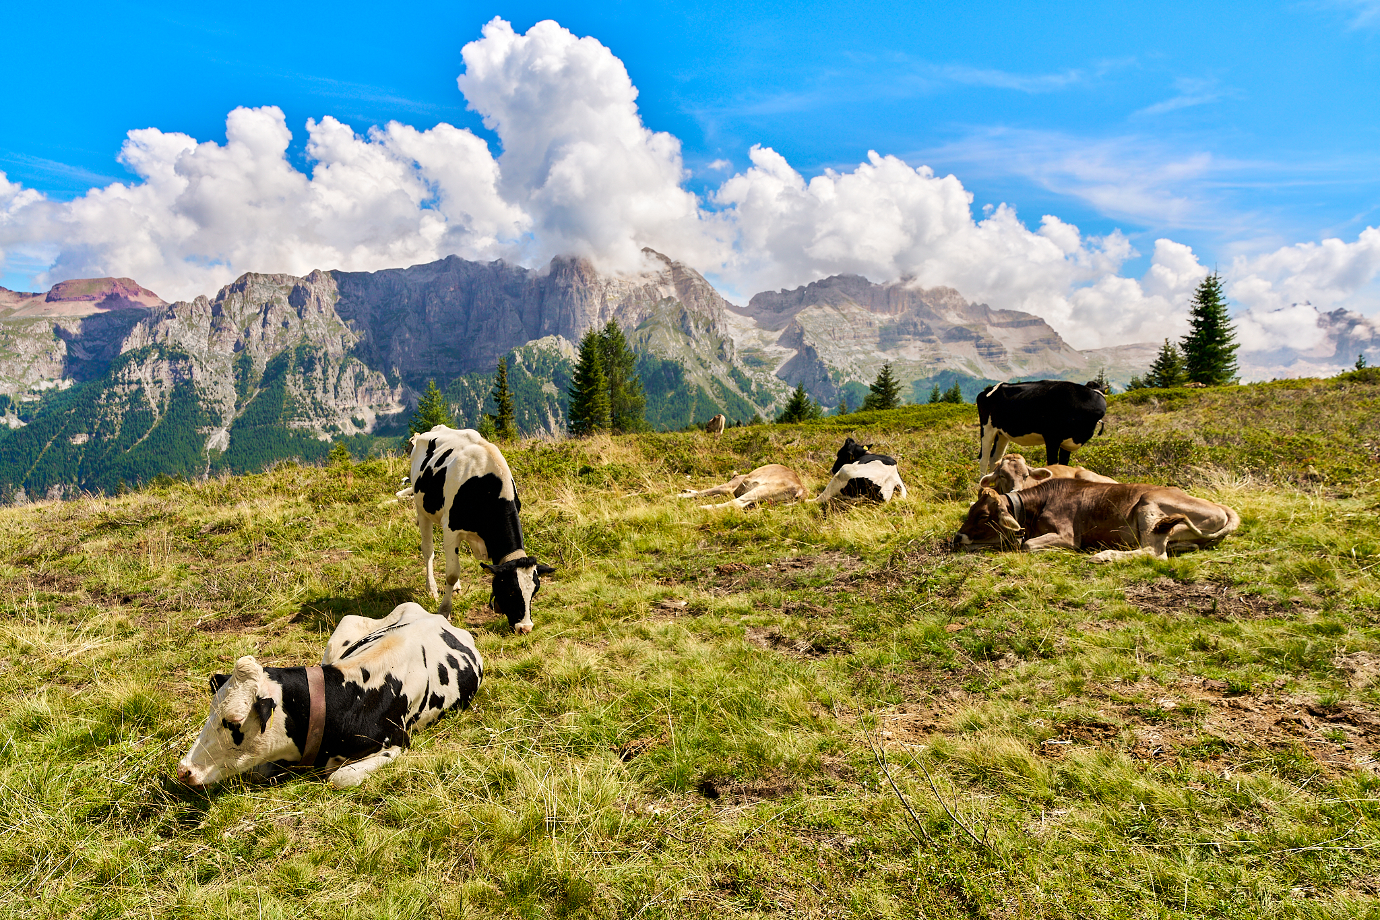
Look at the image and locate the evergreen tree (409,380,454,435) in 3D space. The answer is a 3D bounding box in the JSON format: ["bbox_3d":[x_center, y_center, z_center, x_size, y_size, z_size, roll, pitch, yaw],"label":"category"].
[{"bbox_3d":[-9.600,-1.550,34.500,1.900,3.000,1.900,0,3,0],"label":"evergreen tree"}]

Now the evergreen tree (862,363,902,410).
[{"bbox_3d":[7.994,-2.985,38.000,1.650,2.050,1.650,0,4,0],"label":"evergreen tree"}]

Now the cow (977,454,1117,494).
[{"bbox_3d":[3.600,0.300,8.800,1.900,0.680,0.750,-2,4,-26],"label":"cow"}]

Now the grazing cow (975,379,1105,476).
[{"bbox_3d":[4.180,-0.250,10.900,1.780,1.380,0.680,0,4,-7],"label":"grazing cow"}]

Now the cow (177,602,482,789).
[{"bbox_3d":[-1.580,0.980,4.500,0.840,0.650,1.750,1,3,20],"label":"cow"}]

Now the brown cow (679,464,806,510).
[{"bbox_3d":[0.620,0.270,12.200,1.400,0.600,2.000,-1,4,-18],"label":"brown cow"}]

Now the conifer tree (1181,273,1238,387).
[{"bbox_3d":[22.595,-5.628,40.000,2.550,4.950,2.550,0,4,0],"label":"conifer tree"}]

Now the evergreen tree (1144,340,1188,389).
[{"bbox_3d":[20.696,-4.151,40.000,1.900,2.250,1.900,0,4,0],"label":"evergreen tree"}]

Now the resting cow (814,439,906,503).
[{"bbox_3d":[2.150,0.130,11.800,0.820,0.800,1.600,-1,3,-21],"label":"resting cow"}]

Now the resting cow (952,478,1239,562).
[{"bbox_3d":[3.270,0.460,7.550,2.150,0.650,0.850,1,4,15],"label":"resting cow"}]

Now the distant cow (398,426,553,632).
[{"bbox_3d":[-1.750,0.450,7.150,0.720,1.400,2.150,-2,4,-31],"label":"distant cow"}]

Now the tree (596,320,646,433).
[{"bbox_3d":[-3.020,-3.650,42.000,2.700,5.500,2.700,0,3,0],"label":"tree"}]

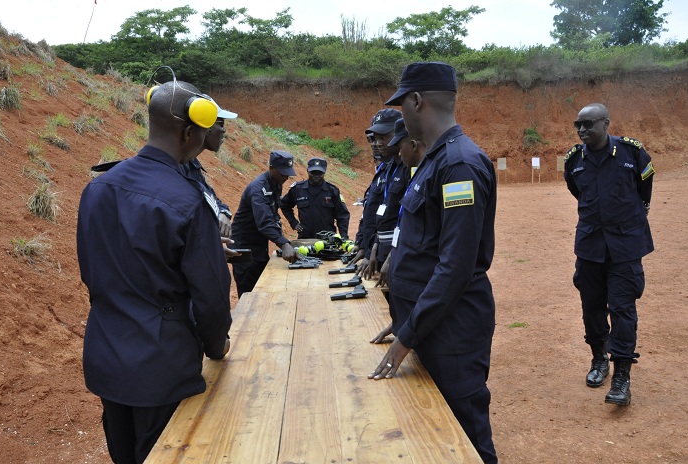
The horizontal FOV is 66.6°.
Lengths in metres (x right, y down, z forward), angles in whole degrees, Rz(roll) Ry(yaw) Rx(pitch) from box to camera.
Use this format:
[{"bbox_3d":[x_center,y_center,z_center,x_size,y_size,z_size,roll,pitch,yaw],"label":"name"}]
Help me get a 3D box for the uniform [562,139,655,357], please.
[{"bbox_3d":[1.617,0.107,3.190,0.530,1.380,0.360,5,9,39],"label":"uniform"}]

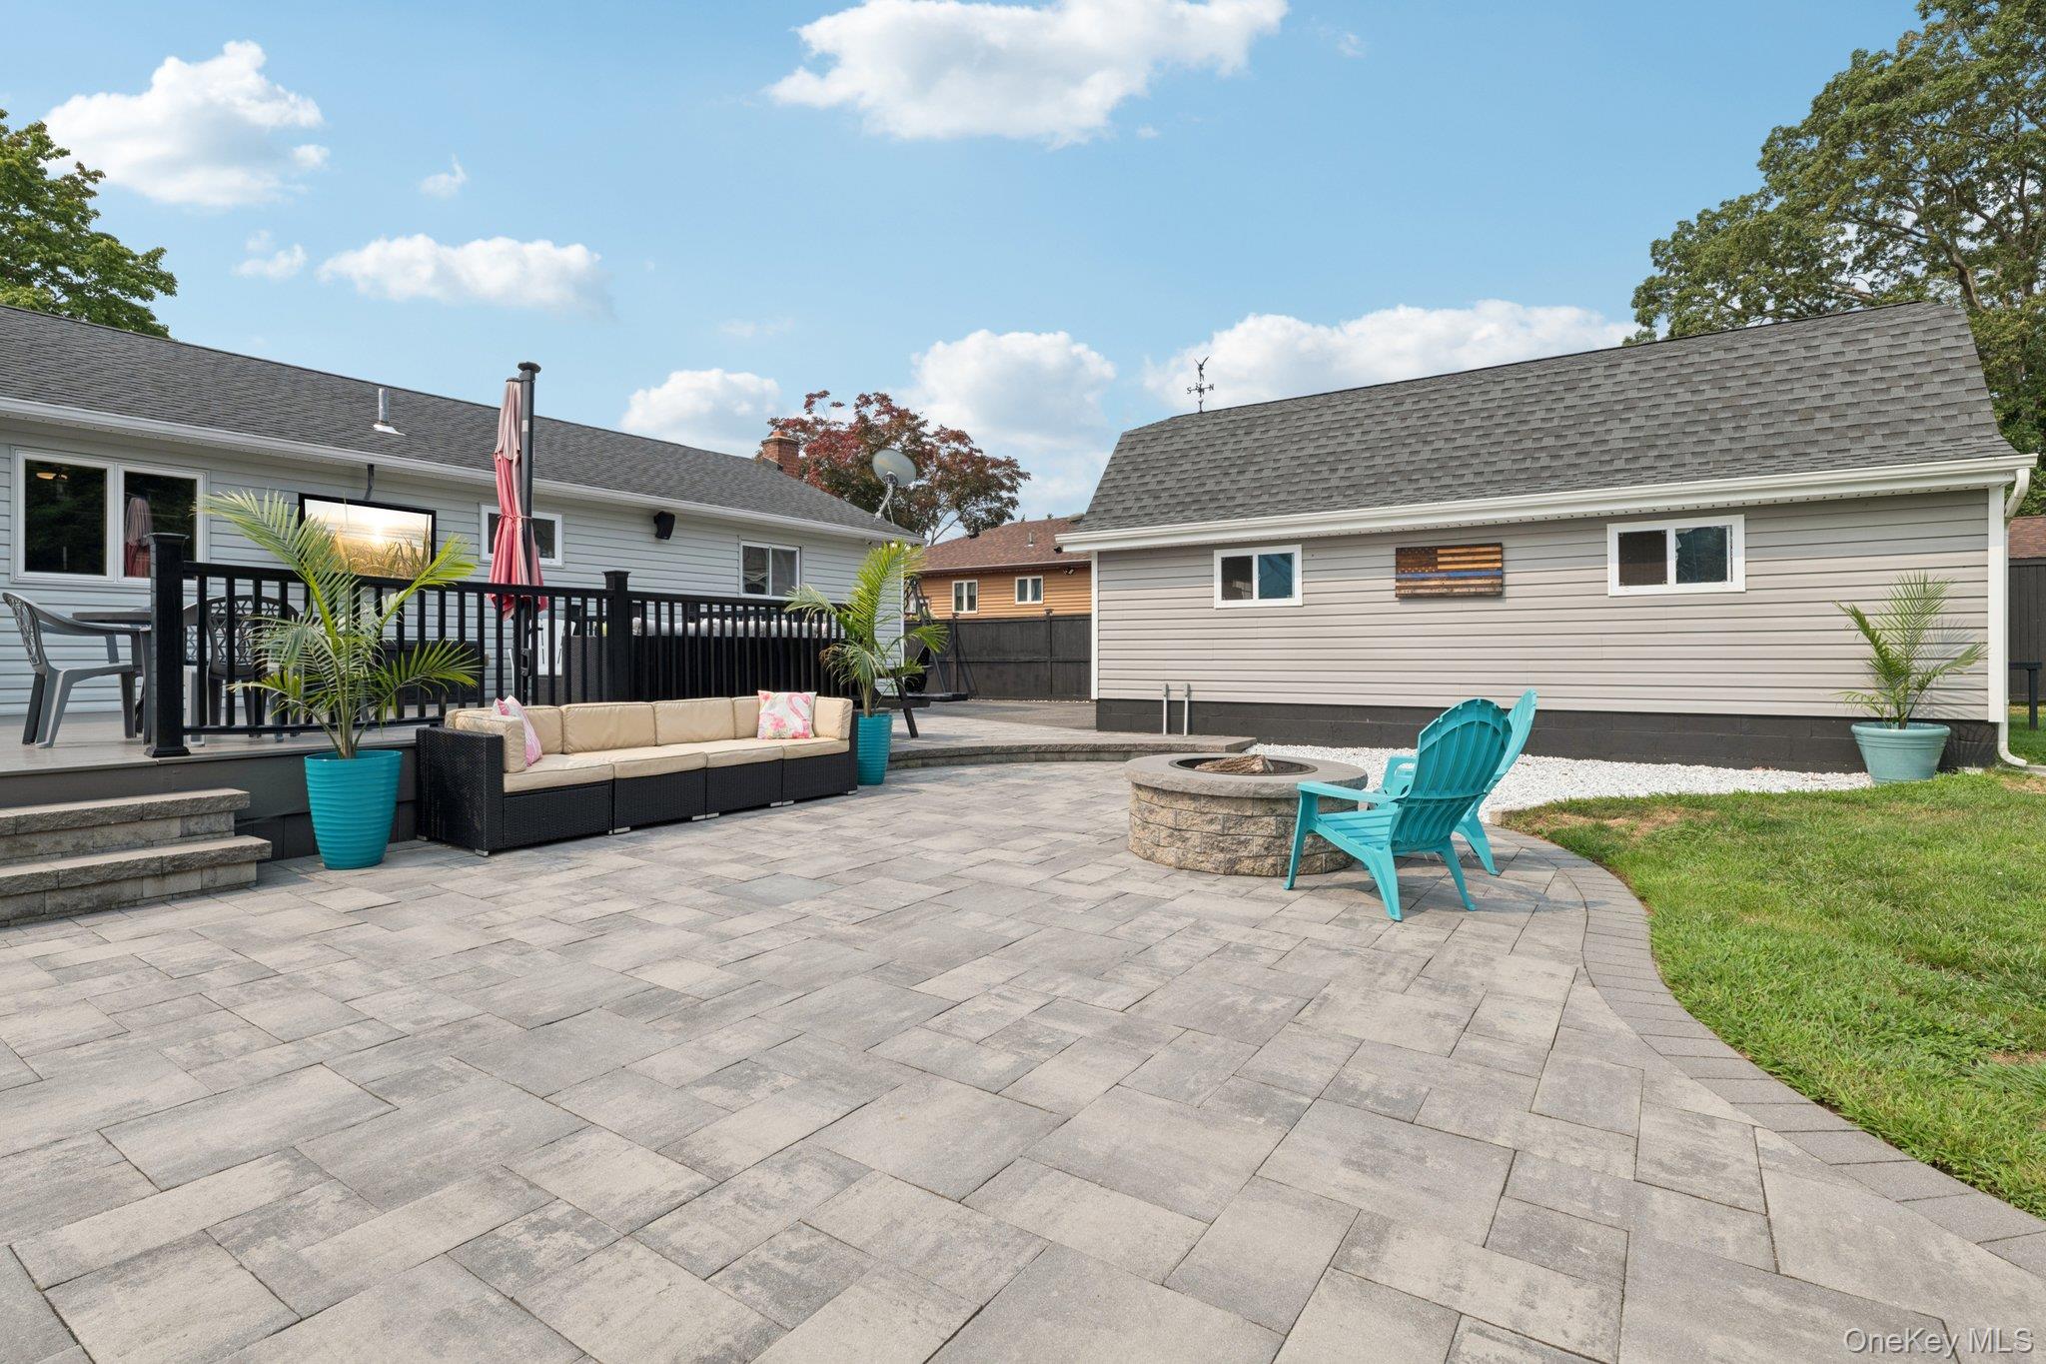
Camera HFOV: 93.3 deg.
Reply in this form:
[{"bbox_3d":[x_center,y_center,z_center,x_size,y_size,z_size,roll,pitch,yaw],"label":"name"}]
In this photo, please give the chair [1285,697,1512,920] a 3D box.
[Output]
[{"bbox_3d":[1.670,0.518,4.270,0.730,0.920,0.840,-1,1,-24],"label":"chair"}]

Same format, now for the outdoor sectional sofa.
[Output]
[{"bbox_3d":[-2.467,0.540,6.747,0.790,0.770,2.910,1,1,34],"label":"outdoor sectional sofa"}]

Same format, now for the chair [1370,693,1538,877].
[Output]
[{"bbox_3d":[2.217,0.501,5.066,0.840,0.920,0.730,0,1,15],"label":"chair"}]

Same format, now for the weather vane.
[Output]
[{"bbox_3d":[2.740,-4.562,14.755,0.390,0.890,0.350,0,1,0],"label":"weather vane"}]

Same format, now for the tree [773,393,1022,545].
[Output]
[{"bbox_3d":[-4.600,-5.132,34.898,9.500,10.800,9.000,0,1,0],"label":"tree"}]

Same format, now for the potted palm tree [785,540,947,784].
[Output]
[{"bbox_3d":[-1.360,-0.171,8.398,1.360,2.120,1.220,0,1,0],"label":"potted palm tree"}]

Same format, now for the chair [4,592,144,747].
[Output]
[{"bbox_3d":[-5.630,-0.076,5.780,0.560,0.880,0.580,1,2,37],"label":"chair"}]

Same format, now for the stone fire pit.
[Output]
[{"bbox_3d":[1.234,0.719,5.407,1.310,0.470,1.310,0,1,0],"label":"stone fire pit"}]

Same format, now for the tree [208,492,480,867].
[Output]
[{"bbox_3d":[-3.580,-0.020,5.101,1.150,1.960,1.170,1,1,34],"label":"tree"}]

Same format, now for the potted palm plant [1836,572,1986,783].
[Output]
[{"bbox_3d":[7.230,-0.054,7.871,0.950,1.690,0.920,1,1,31],"label":"potted palm plant"}]

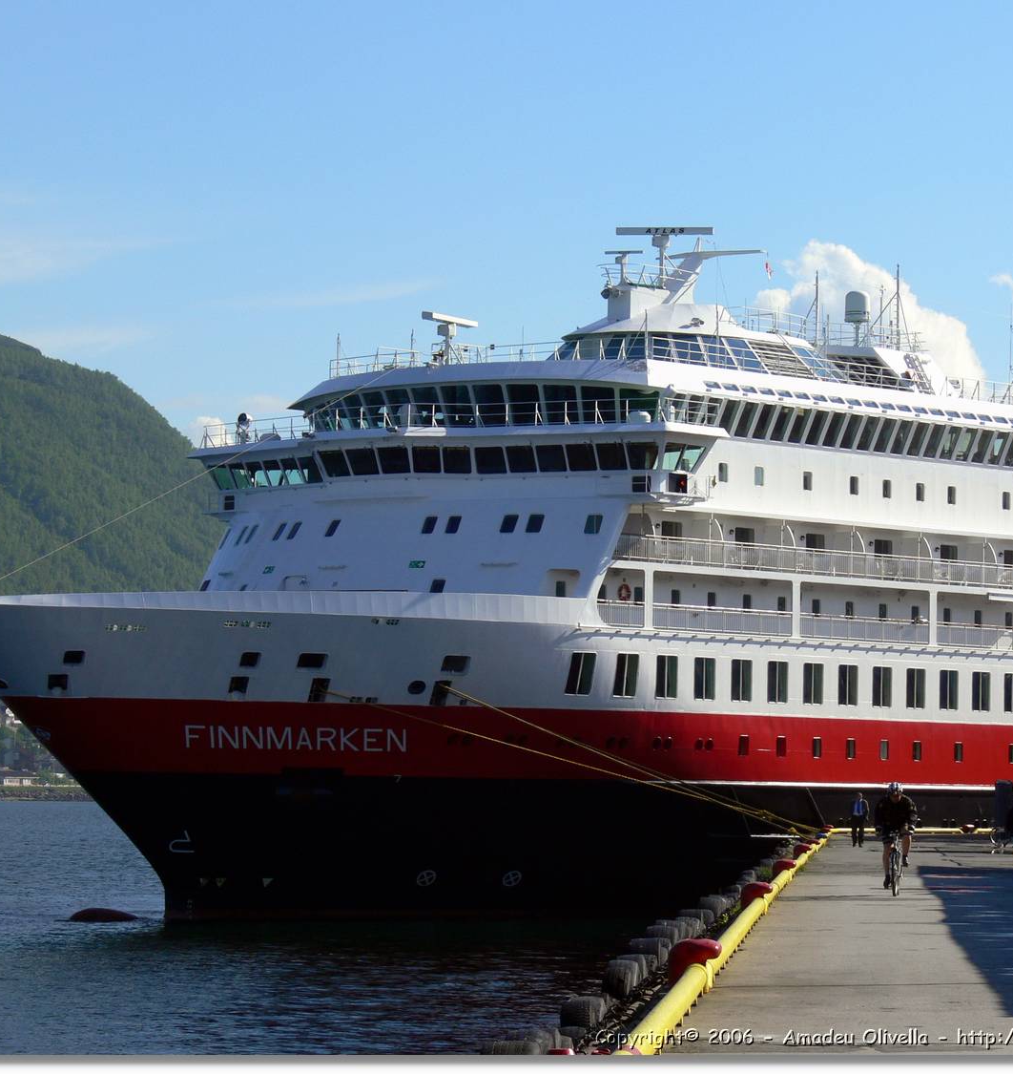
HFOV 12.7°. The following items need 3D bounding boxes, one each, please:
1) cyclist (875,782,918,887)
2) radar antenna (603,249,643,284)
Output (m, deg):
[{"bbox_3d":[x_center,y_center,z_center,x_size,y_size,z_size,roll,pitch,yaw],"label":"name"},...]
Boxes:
[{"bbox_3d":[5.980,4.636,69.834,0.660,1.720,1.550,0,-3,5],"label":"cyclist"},{"bbox_3d":[5.125,-11.708,197.600,1.700,1.500,0.450,0,-3,15],"label":"radar antenna"}]

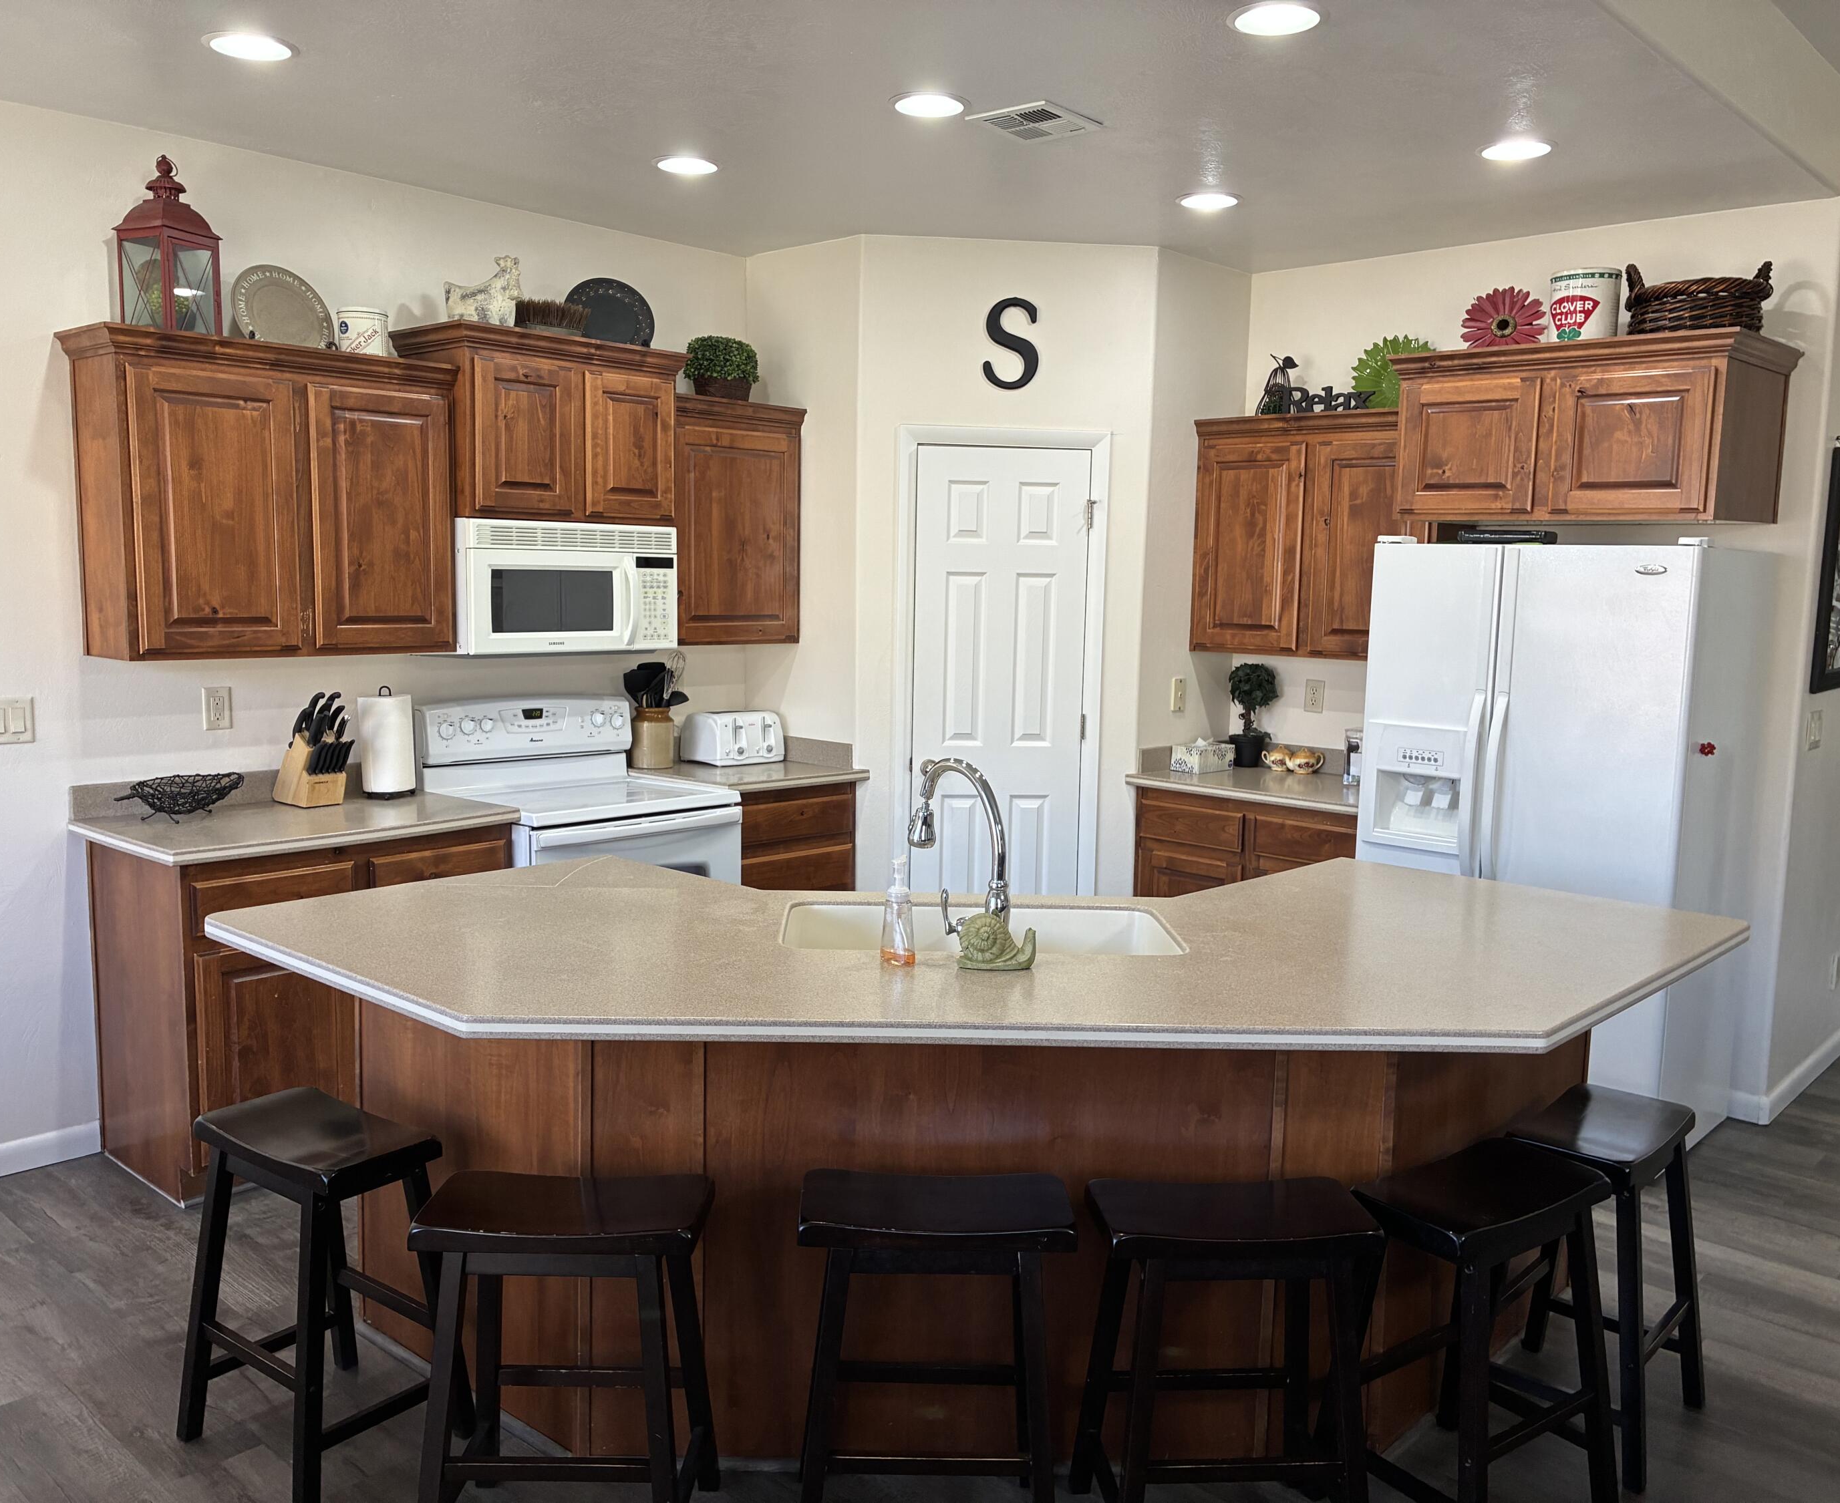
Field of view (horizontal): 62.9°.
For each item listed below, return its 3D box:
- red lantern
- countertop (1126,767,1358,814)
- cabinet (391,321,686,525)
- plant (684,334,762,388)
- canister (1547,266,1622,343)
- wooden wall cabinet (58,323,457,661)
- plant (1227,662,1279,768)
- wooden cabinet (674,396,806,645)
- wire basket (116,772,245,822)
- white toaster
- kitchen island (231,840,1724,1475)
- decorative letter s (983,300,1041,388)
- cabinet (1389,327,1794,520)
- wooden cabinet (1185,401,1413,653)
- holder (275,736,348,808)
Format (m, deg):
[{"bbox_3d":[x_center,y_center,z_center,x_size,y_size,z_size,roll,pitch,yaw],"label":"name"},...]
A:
[{"bbox_3d":[-1.946,-1.283,3.902,0.180,0.505,0.180,4,7,22],"label":"red lantern"},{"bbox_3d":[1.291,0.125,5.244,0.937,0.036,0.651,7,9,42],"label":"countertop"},{"bbox_3d":[-1.172,-0.990,4.718,0.413,0.553,0.821,8,9,42],"label":"cabinet"},{"bbox_3d":[-0.698,-1.351,5.245,0.250,0.195,0.250,1,7,0],"label":"plant"},{"bbox_3d":[1.935,-1.271,4.400,0.211,0.254,0.211,8,9,42],"label":"canister"},{"bbox_3d":[-1.782,-0.680,4.152,0.342,0.825,0.950,8,9,42],"label":"wooden wall cabinet"},{"bbox_3d":[1.248,-0.135,5.625,0.185,0.395,0.185,7,9,42],"label":"plant"},{"bbox_3d":[-0.745,-0.792,5.284,0.338,0.829,0.640,7,9,42],"label":"wooden cabinet"},{"bbox_3d":[-1.999,0.130,4.079,0.210,0.100,0.335,7,9,42],"label":"wire basket"},{"bbox_3d":[-0.677,-0.059,5.482,0.285,0.185,0.245,-5,9,-41],"label":"white toaster"},{"bbox_3d":[0.160,0.795,3.106,3.134,0.914,1.489,1,7,-1],"label":"kitchen island"},{"bbox_3d":[0.316,-1.403,5.178,0.197,0.312,0.022,1,7,-2],"label":"decorative letter s"},{"bbox_3d":[1.986,-0.927,4.485,0.976,0.487,0.663,7,9,42],"label":"cabinet"},{"bbox_3d":[1.430,-0.746,5.265,0.917,0.825,0.342,8,9,42],"label":"wooden cabinet"},{"bbox_3d":[-1.760,0.040,4.359,0.193,0.218,0.120,8,9,42],"label":"holder"}]

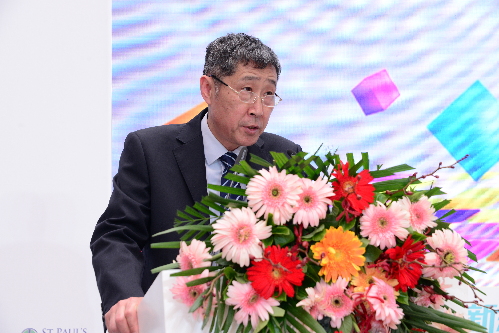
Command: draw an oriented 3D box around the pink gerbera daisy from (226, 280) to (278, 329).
[{"bbox_3d":[0.005,0.239,1.690,0.096,0.094,0.035,0,6,6],"label":"pink gerbera daisy"}]

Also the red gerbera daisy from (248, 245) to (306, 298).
[{"bbox_3d":[0.045,0.182,1.680,0.100,0.095,0.030,0,-7,-1],"label":"red gerbera daisy"}]

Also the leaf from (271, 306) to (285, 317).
[{"bbox_3d":[0.047,0.253,1.690,0.027,0.019,0.012,0,-17,0],"label":"leaf"}]

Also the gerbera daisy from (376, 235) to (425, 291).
[{"bbox_3d":[0.280,0.181,1.790,0.098,0.103,0.040,1,0,-22],"label":"gerbera daisy"}]

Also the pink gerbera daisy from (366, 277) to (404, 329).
[{"bbox_3d":[0.245,0.245,1.750,0.080,0.096,0.045,2,-12,-30],"label":"pink gerbera daisy"}]

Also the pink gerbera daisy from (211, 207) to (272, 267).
[{"bbox_3d":[-0.014,0.125,1.730,0.108,0.106,0.035,0,-5,7],"label":"pink gerbera daisy"}]

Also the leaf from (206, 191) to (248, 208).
[{"bbox_3d":[-0.038,0.059,1.740,0.082,0.020,0.018,20,-9,9],"label":"leaf"}]

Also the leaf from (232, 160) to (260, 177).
[{"bbox_3d":[-0.008,0.004,1.840,0.052,0.025,0.015,30,-19,0],"label":"leaf"}]

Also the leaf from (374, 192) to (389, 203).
[{"bbox_3d":[0.238,0.056,1.750,0.026,0.020,0.012,0,-17,-6],"label":"leaf"}]

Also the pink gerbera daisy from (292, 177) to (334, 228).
[{"bbox_3d":[0.109,0.064,1.770,0.094,0.096,0.035,0,-5,-6],"label":"pink gerbera daisy"}]

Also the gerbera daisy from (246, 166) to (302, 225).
[{"bbox_3d":[0.044,0.051,1.700,0.099,0.102,0.030,0,-7,2],"label":"gerbera daisy"}]

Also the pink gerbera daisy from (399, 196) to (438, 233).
[{"bbox_3d":[0.322,0.094,1.860,0.083,0.080,0.035,1,-6,-25],"label":"pink gerbera daisy"}]

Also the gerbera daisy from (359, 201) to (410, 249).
[{"bbox_3d":[0.249,0.107,1.790,0.092,0.090,0.035,1,-6,-10],"label":"gerbera daisy"}]

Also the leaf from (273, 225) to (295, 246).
[{"bbox_3d":[0.061,0.124,1.750,0.040,0.040,0.018,0,-6,-12],"label":"leaf"}]

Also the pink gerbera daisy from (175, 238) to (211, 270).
[{"bbox_3d":[-0.099,0.163,1.740,0.075,0.078,0.036,0,-9,24],"label":"pink gerbera daisy"}]

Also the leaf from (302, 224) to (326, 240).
[{"bbox_3d":[0.118,0.122,1.790,0.042,0.032,0.018,1,-3,-12],"label":"leaf"}]

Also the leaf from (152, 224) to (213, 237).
[{"bbox_3d":[-0.120,0.115,1.740,0.112,0.014,0.022,-6,25,-12],"label":"leaf"}]

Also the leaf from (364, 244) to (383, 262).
[{"bbox_3d":[0.219,0.155,1.730,0.034,0.034,0.012,0,-11,-9],"label":"leaf"}]

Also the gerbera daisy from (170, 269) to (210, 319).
[{"bbox_3d":[-0.099,0.224,1.710,0.080,0.090,0.038,0,3,21],"label":"gerbera daisy"}]

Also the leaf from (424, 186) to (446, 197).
[{"bbox_3d":[0.356,0.048,1.860,0.042,0.012,0.025,6,26,-6],"label":"leaf"}]

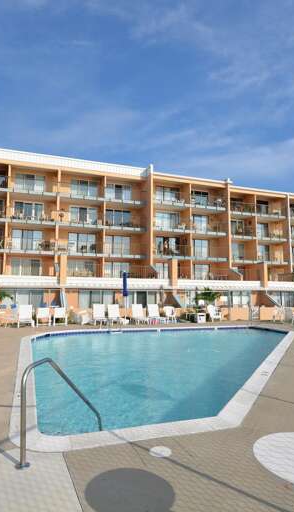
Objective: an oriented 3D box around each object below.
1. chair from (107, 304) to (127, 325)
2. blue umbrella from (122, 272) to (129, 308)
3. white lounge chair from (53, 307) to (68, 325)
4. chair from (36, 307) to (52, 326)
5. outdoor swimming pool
[{"bbox_3d":[-1.760,3.301,18.037,0.650,1.020,1.400,4,-8,-28],"label":"chair"},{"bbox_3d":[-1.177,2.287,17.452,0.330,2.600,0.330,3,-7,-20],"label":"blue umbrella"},{"bbox_3d":[-4.610,3.224,17.239,0.680,0.970,0.800,2,-7,-18],"label":"white lounge chair"},{"bbox_3d":[-5.259,3.140,16.544,0.680,0.970,0.750,2,-7,-18],"label":"chair"},{"bbox_3d":[2.189,3.535,10.016,10.900,1.200,9.700,3,-7,-20],"label":"outdoor swimming pool"}]

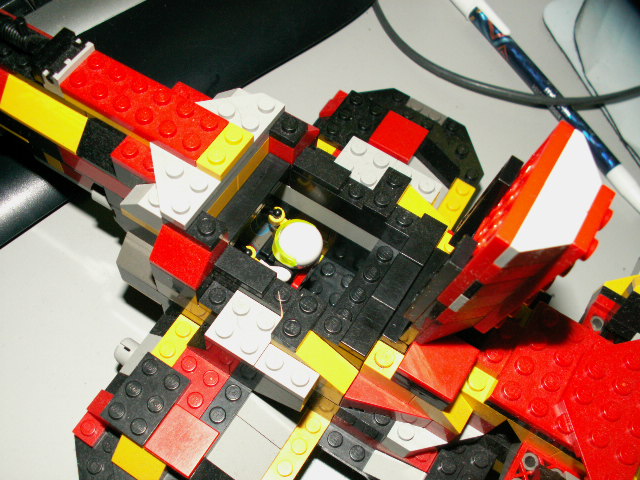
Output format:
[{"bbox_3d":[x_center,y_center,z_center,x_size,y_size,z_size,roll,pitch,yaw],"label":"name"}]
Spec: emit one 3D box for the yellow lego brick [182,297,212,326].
[{"bbox_3d":[-0.037,0.022,0.198,0.008,0.005,0.008,30,63,11],"label":"yellow lego brick"}]

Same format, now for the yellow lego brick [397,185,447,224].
[{"bbox_3d":[0.028,-0.010,0.200,0.024,0.011,0.008,31,66,9],"label":"yellow lego brick"}]

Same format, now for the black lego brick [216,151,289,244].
[{"bbox_3d":[-0.020,-0.012,0.186,0.008,0.004,0.032,30,63,11],"label":"black lego brick"}]

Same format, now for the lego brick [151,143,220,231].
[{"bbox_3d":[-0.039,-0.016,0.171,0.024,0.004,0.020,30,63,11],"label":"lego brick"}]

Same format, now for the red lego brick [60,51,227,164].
[{"bbox_3d":[-0.049,-0.037,0.179,0.048,0.005,0.016,30,64,11],"label":"red lego brick"}]

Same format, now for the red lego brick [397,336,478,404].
[{"bbox_3d":[0.030,0.031,0.163,0.016,0.003,0.016,30,64,11],"label":"red lego brick"}]

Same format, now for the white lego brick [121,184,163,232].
[{"bbox_3d":[-0.046,-0.010,0.174,0.016,0.011,0.008,31,64,10],"label":"white lego brick"}]

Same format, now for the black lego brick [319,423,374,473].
[{"bbox_3d":[0.009,0.066,0.203,0.016,0.005,0.008,30,64,11],"label":"black lego brick"}]

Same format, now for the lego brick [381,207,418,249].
[{"bbox_3d":[0.024,-0.004,0.194,0.008,0.011,0.008,30,63,11],"label":"lego brick"}]

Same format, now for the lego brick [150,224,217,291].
[{"bbox_3d":[-0.035,0.002,0.177,0.016,0.011,0.016,31,66,9],"label":"lego brick"}]

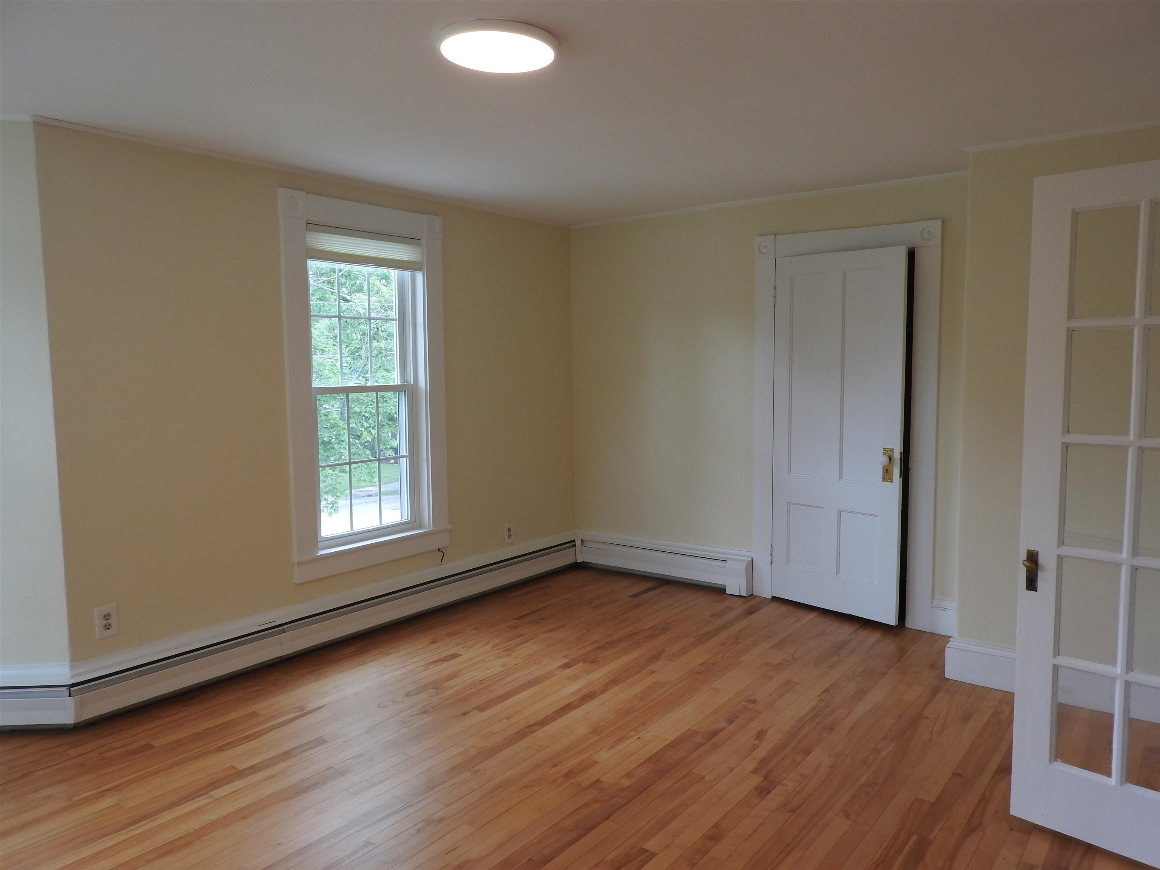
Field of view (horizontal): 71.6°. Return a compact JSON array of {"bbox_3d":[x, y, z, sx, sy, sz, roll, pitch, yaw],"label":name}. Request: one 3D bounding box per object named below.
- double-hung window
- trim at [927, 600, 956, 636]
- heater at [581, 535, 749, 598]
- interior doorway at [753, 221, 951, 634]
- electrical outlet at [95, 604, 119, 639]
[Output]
[{"bbox_3d":[-1.086,-0.245,4.119,0.130,1.820,0.985,3,6,38],"label":"double-hung window"},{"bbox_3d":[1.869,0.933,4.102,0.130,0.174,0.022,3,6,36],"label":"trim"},{"bbox_3d":[0.507,0.817,5.046,1.215,0.217,0.068,3,6,36],"label":"heater"},{"bbox_3d":[1.417,-0.058,4.361,0.982,2.068,0.070,3,6,36],"label":"interior doorway"},{"bbox_3d":[-1.857,0.731,3.162,0.010,0.124,0.079,3,6,38],"label":"electrical outlet"}]

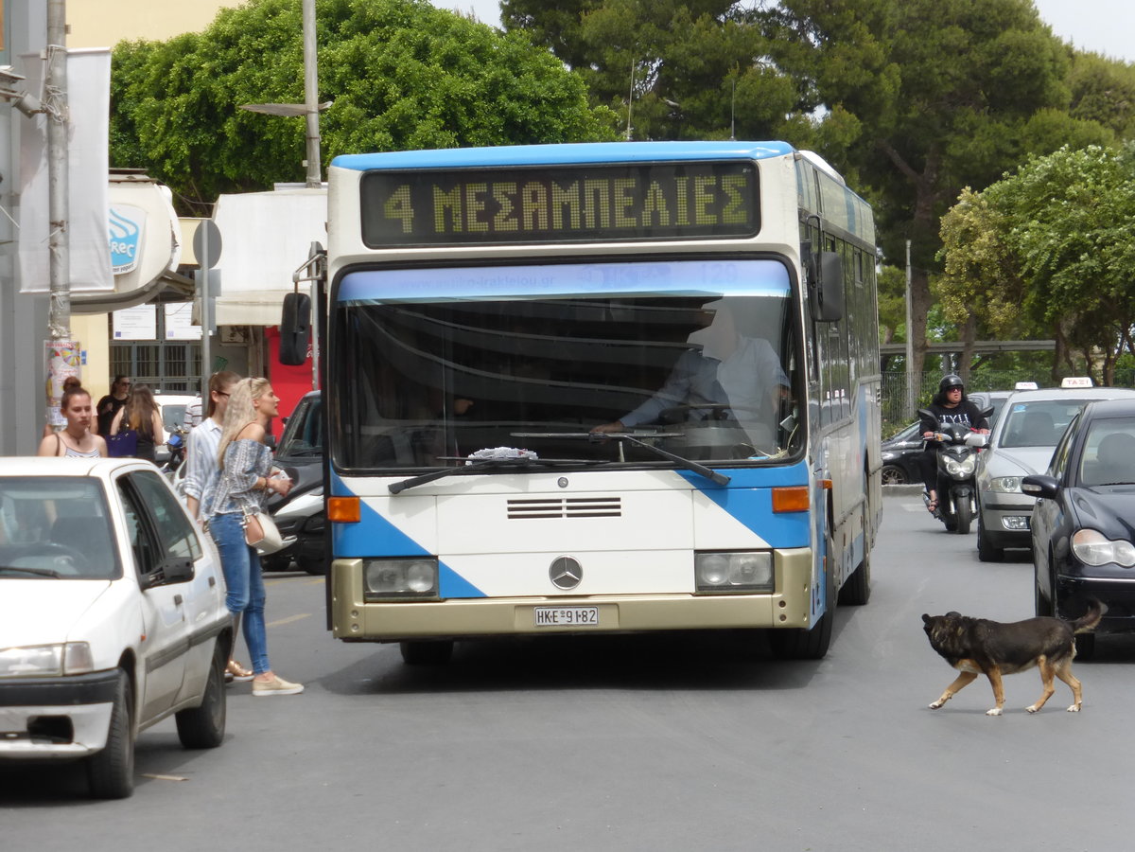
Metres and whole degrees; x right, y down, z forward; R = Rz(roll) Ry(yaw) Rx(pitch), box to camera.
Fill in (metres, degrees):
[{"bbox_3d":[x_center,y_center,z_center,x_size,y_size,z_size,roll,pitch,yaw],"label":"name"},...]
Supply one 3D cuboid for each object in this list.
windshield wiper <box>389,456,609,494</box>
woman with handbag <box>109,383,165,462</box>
[{"bbox_3d":[-0.357,0.244,24.408,1.139,0.184,0.120,-2,0,6],"label":"windshield wiper"},{"bbox_3d":[-4.362,0.386,48.507,0.560,1.640,0.400,-2,0,3],"label":"woman with handbag"}]

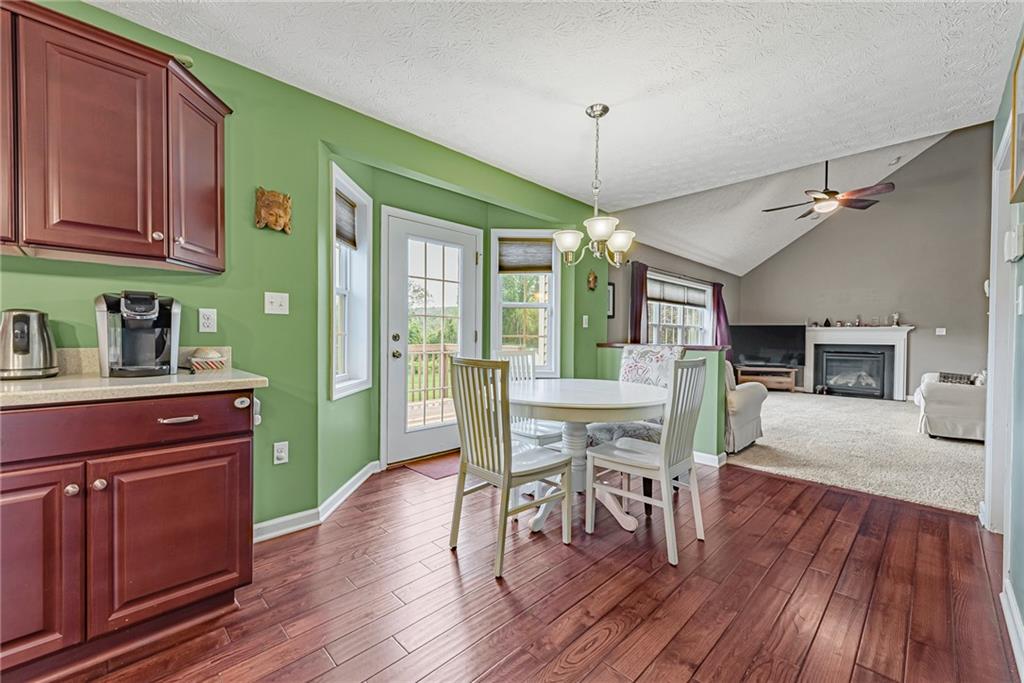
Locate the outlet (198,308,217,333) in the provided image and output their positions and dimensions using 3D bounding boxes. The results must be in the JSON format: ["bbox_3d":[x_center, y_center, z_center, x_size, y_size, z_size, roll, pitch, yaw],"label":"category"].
[{"bbox_3d":[-1.487,-0.102,1.950,0.070,0.114,0.007,0,1,-43],"label":"outlet"}]

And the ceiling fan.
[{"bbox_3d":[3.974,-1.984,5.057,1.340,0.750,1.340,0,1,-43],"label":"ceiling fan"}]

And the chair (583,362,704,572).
[{"bbox_3d":[0.738,0.584,2.205,0.515,0.985,0.440,1,1,44],"label":"chair"}]

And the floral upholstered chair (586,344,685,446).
[{"bbox_3d":[0.860,0.547,2.800,0.630,1.010,0.490,0,1,-43],"label":"floral upholstered chair"}]

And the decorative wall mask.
[{"bbox_3d":[-1.260,-0.694,2.108,0.158,0.210,0.065,0,1,-43],"label":"decorative wall mask"}]

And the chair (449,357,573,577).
[{"bbox_3d":[0.008,0.580,2.099,0.515,0.985,0.440,0,1,-42],"label":"chair"}]

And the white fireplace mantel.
[{"bbox_3d":[6.335,0.388,7.430,0.190,1.298,1.649,0,1,-43],"label":"white fireplace mantel"}]

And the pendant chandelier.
[{"bbox_3d":[0.505,-0.924,2.376,0.530,0.925,0.530,0,1,-43],"label":"pendant chandelier"}]

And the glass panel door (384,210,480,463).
[{"bbox_3d":[-0.692,-0.007,3.580,0.920,2.050,0.050,0,1,-43],"label":"glass panel door"}]

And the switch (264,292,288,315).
[{"bbox_3d":[-1.252,-0.201,2.121,0.114,0.115,0.012,0,1,-43],"label":"switch"}]

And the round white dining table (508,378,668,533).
[{"bbox_3d":[0.374,0.673,2.492,1.187,0.758,1.187,0,1,0],"label":"round white dining table"}]

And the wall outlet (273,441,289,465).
[{"bbox_3d":[-1.242,0.604,2.146,0.071,0.115,0.012,0,1,-43],"label":"wall outlet"}]

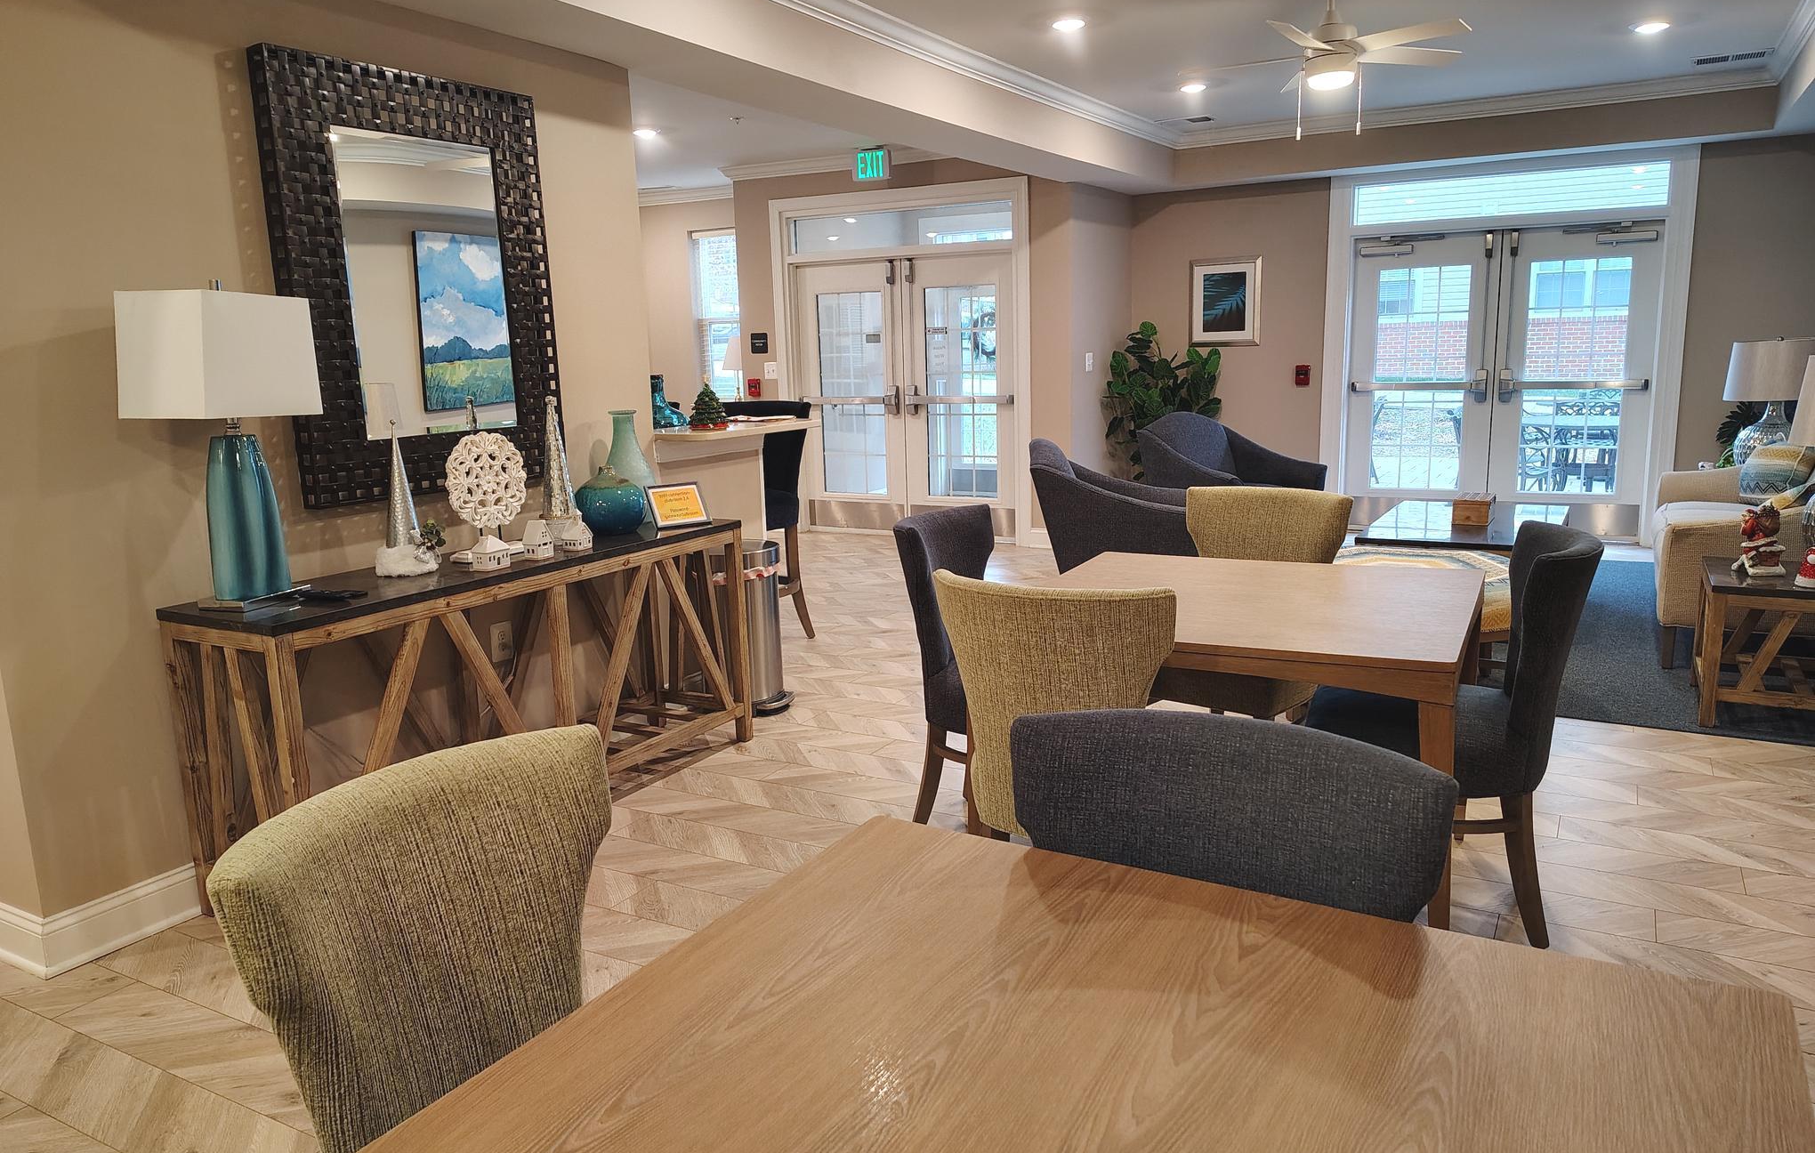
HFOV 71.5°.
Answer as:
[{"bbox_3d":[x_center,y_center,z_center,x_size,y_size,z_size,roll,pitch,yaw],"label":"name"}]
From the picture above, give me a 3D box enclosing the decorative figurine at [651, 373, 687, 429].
[{"bbox_3d":[-1.211,-0.901,6.409,0.210,0.270,0.100,-7,12,-27],"label":"decorative figurine"}]

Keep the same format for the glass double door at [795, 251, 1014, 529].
[{"bbox_3d":[-0.008,-1.296,9.198,1.860,2.030,0.090,4,12,29],"label":"glass double door"}]

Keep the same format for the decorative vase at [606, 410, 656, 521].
[{"bbox_3d":[-1.052,-0.414,4.762,0.215,0.412,0.215,4,12,28],"label":"decorative vase"}]

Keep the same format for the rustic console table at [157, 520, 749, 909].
[{"bbox_3d":[-1.213,0.341,3.881,0.455,0.812,1.832,4,12,28],"label":"rustic console table"}]

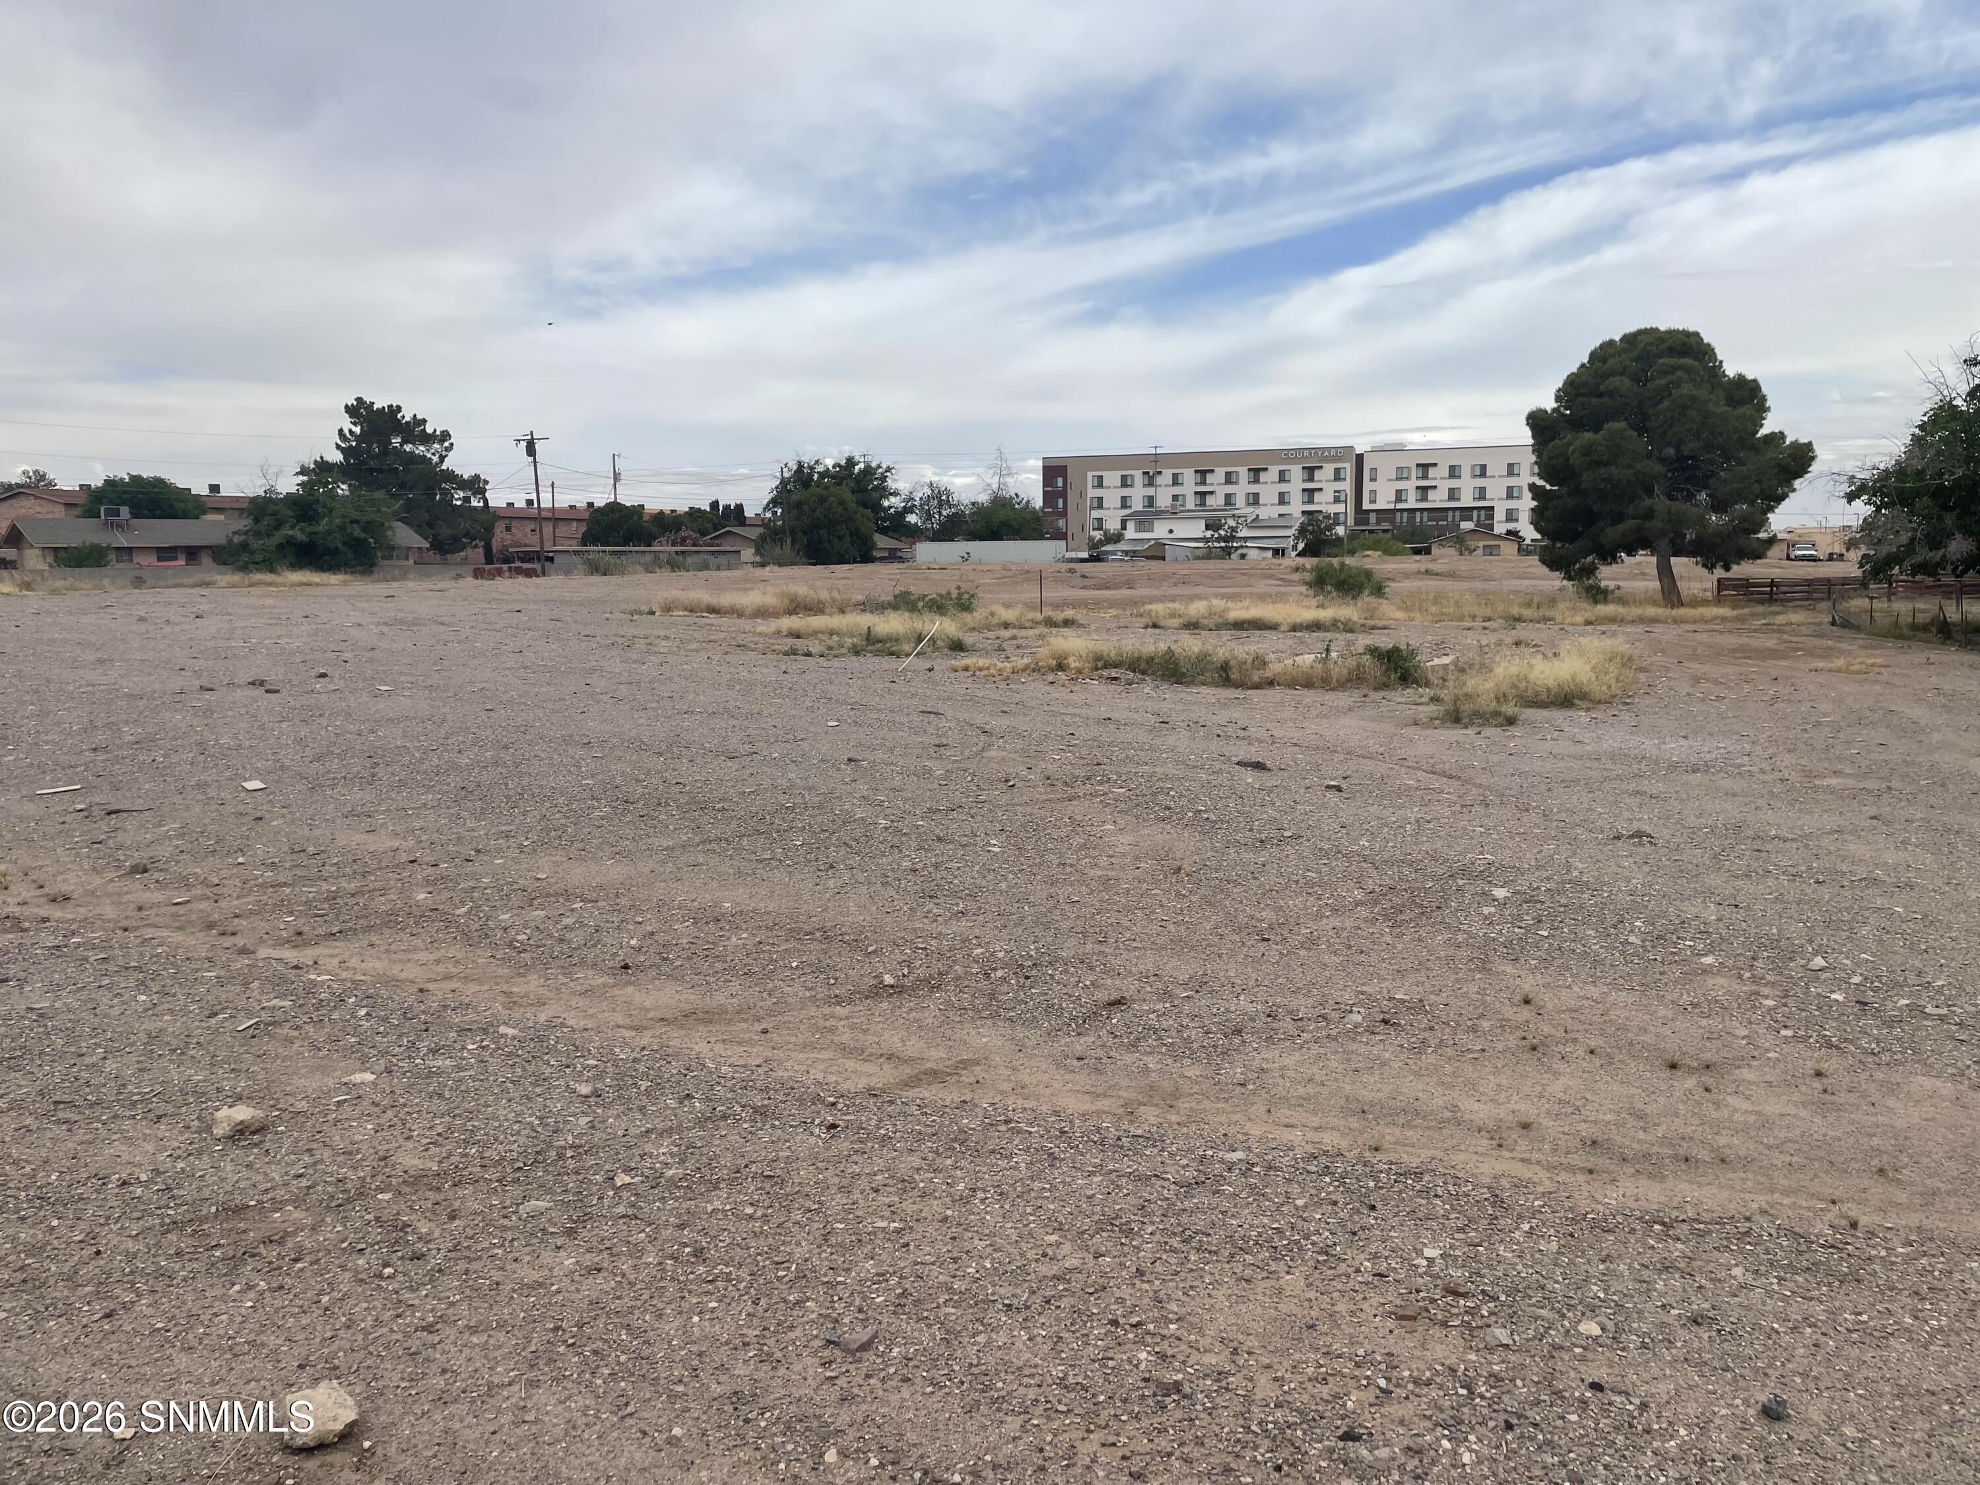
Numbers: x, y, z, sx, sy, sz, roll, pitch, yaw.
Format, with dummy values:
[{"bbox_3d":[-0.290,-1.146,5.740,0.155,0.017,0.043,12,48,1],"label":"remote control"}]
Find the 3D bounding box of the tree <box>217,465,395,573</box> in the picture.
[{"bbox_3d":[-41.382,-13.479,90.410,9.864,6.699,8.385,-4,8,-24],"label":"tree"}]

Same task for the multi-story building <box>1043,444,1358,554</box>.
[{"bbox_3d":[32.469,-35.283,223.468,45.657,15.300,18.000,2,7,20],"label":"multi-story building"}]

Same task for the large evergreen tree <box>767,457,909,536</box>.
[{"bbox_3d":[-15.346,-23.797,152.682,14.786,11.147,12.568,-1,7,-6],"label":"large evergreen tree"}]

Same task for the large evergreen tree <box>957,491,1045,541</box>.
[{"bbox_3d":[1.249,-24.085,165.469,9.439,7.667,8.967,-1,7,1],"label":"large evergreen tree"}]

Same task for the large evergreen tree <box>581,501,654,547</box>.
[{"bbox_3d":[-30.046,-16.703,120.349,5.690,5.705,5.406,-2,7,-14],"label":"large evergreen tree"}]

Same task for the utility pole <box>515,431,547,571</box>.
[{"bbox_3d":[-31.046,-16.324,101.597,2.400,9.763,0.550,-1,7,0],"label":"utility pole"}]

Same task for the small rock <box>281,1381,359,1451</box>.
[{"bbox_3d":[-1.220,1.227,2.713,0.125,0.090,0.107,-4,8,-26],"label":"small rock"}]

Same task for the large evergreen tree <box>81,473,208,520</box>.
[{"bbox_3d":[-62.652,-16.013,110.473,8.052,7.735,7.649,-5,8,-29],"label":"large evergreen tree"}]

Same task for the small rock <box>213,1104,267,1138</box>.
[{"bbox_3d":[-2.109,1.067,4.179,0.133,0.073,0.113,-4,8,-28],"label":"small rock"}]

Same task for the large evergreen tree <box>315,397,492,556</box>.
[{"bbox_3d":[-43.953,-19.430,112.814,12.251,13.314,11.026,-3,8,-21],"label":"large evergreen tree"}]

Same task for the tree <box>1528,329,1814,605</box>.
[{"bbox_3d":[25.694,-10.412,56.637,9.799,10.418,9.309,2,8,24],"label":"tree"}]

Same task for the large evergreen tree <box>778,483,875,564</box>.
[{"bbox_3d":[-14.659,-19.706,134.449,8.590,7.336,8.160,-1,7,-6],"label":"large evergreen tree"}]

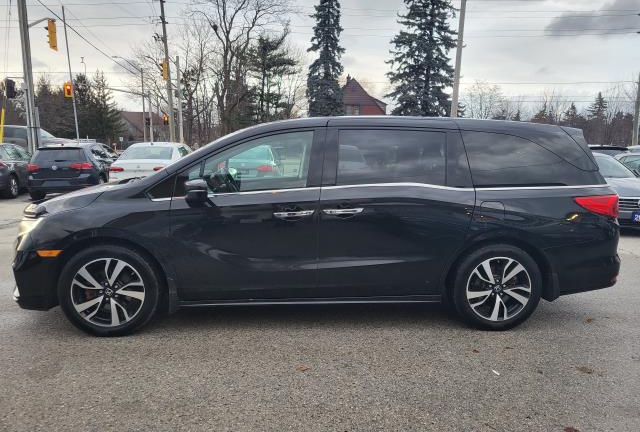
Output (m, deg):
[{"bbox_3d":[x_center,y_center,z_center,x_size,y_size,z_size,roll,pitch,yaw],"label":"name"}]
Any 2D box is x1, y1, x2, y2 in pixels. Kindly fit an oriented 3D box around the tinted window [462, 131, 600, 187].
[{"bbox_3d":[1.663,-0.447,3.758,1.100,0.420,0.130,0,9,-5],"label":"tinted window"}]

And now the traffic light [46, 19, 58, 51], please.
[{"bbox_3d":[-10.184,-6.900,18.300,0.400,1.120,0.500,2,9,5],"label":"traffic light"}]

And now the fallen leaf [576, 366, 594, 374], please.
[{"bbox_3d":[1.766,1.030,3.195,0.105,0.016,0.092,6,10,30],"label":"fallen leaf"}]

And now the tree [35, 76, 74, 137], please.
[{"bbox_3d":[-32.035,-12.178,58.000,4.400,8.600,4.300,1,9,0],"label":"tree"}]

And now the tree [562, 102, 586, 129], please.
[{"bbox_3d":[52.944,-18.189,100.000,4.500,10.400,4.500,1,9,0],"label":"tree"}]

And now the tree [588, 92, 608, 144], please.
[{"bbox_3d":[40.427,-13.280,70.695,3.800,9.510,3.800,1,8,0],"label":"tree"}]

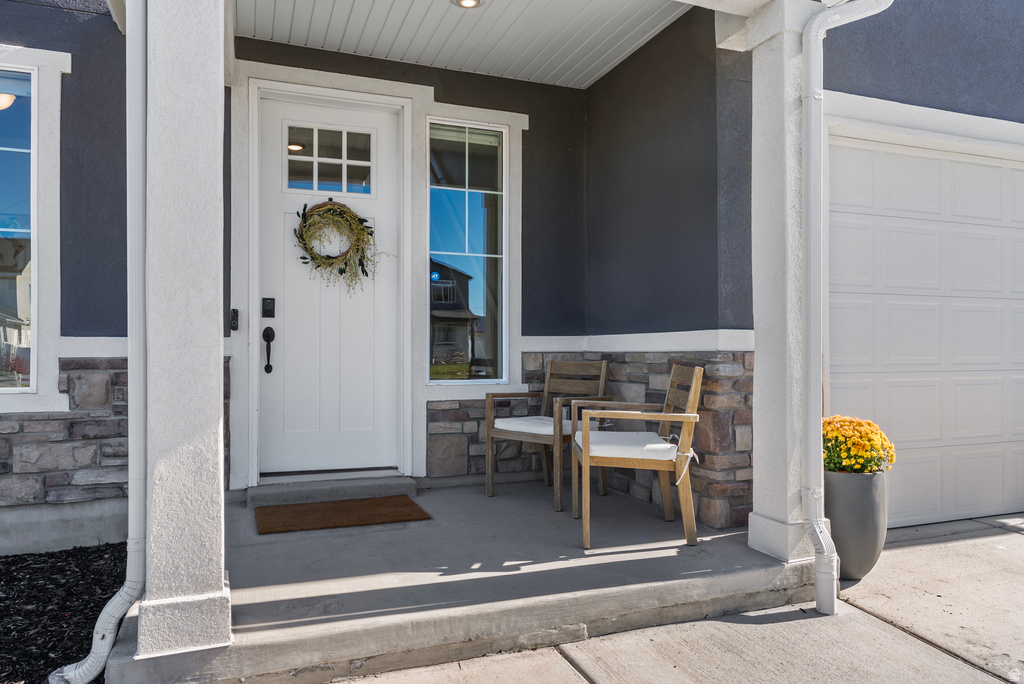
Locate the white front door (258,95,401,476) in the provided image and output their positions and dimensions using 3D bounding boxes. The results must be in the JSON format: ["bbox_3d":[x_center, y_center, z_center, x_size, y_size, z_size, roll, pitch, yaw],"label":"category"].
[{"bbox_3d":[-1.219,-0.361,4.617,0.908,2.445,0.060,0,0,-21],"label":"white front door"}]

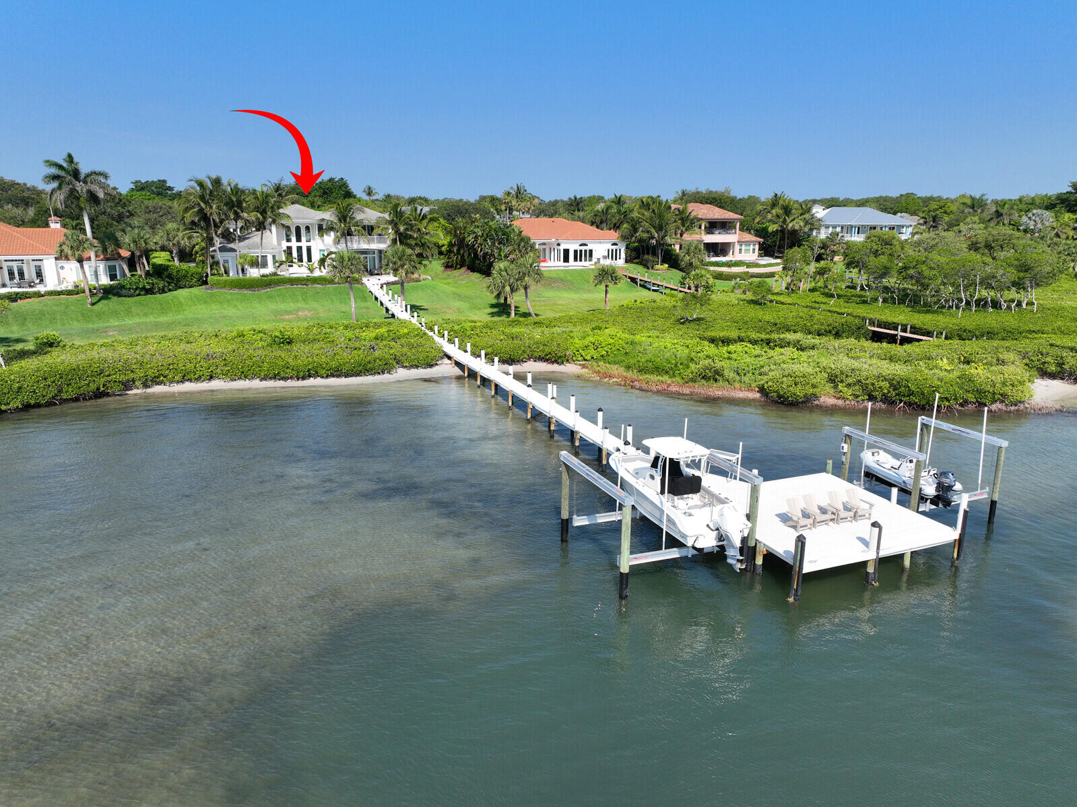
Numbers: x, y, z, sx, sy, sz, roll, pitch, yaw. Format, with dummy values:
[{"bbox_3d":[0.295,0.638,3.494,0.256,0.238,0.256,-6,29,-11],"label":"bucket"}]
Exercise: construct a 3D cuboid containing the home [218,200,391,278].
[{"bbox_3d":[-30.361,-21.671,97.856,22.000,8.600,14.000,-5,15,-18],"label":"home"}]

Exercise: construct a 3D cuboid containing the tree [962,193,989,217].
[{"bbox_3d":[93.749,-39.302,160.117,5.775,11.210,5.775,8,17,29],"label":"tree"}]

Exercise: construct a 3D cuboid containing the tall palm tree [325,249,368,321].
[{"bbox_3d":[-19.040,-11.670,73.930,4.330,7.030,4.330,0,14,0],"label":"tall palm tree"}]

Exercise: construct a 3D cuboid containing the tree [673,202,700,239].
[{"bbox_3d":[22.091,-25.754,111.055,4.256,8.049,4.256,3,15,11],"label":"tree"}]

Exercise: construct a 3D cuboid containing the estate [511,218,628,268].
[{"bbox_3d":[3.180,-26.120,119.770,18.800,6.900,15.000,-1,15,-5],"label":"estate"}]

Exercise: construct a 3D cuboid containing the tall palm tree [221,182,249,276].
[{"bbox_3d":[-38.460,-21.860,94.540,4.220,11.840,4.220,0,14,0],"label":"tall palm tree"}]

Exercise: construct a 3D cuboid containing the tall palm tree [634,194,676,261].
[{"bbox_3d":[17.184,-25.511,110.093,6.205,9.915,6.205,3,15,8],"label":"tall palm tree"}]

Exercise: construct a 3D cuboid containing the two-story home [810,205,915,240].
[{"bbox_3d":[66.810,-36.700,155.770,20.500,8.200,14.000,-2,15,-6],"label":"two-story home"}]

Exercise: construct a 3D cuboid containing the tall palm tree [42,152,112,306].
[{"bbox_3d":[-46.360,-17.945,75.999,7.196,14.434,7.196,-8,17,-30],"label":"tall palm tree"}]

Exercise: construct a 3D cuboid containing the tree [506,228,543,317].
[{"bbox_3d":[-1.435,-13.305,77.128,3.825,8.811,3.825,0,15,-1],"label":"tree"}]

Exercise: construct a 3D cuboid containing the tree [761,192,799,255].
[{"bbox_3d":[43.730,-32.470,135.170,6.860,11.110,6.860,0,14,0],"label":"tree"}]

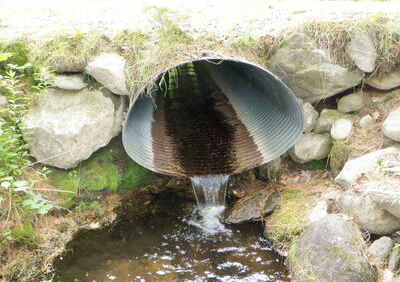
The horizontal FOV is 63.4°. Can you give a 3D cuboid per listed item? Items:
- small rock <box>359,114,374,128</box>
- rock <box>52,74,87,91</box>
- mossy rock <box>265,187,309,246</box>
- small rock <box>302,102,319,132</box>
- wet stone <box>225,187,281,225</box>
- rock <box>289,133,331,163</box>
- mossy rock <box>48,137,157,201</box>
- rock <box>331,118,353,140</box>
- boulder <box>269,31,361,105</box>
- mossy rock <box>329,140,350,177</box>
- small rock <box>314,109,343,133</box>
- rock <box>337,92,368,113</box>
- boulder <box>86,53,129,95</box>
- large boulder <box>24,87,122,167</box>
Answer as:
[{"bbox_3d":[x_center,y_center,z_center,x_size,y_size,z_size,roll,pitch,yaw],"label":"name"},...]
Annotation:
[{"bbox_3d":[1.584,-0.195,3.080,0.116,0.123,0.130,-3,26,-7],"label":"small rock"},{"bbox_3d":[-1.113,-0.498,2.746,0.269,0.124,0.240,0,27,0],"label":"rock"},{"bbox_3d":[0.770,0.676,2.851,0.400,0.380,0.460,0,27,0],"label":"mossy rock"},{"bbox_3d":[1.045,-0.237,3.150,0.182,0.292,0.180,-3,26,-7],"label":"small rock"},{"bbox_3d":[0.480,0.588,2.980,0.500,0.232,0.370,-3,26,-7],"label":"wet stone"},{"bbox_3d":[1.099,0.079,3.280,0.416,0.268,0.330,0,27,0],"label":"rock"},{"bbox_3d":[-0.891,0.259,3.030,0.957,0.532,0.550,-3,26,-7],"label":"mossy rock"},{"bbox_3d":[1.428,-0.119,3.271,0.183,0.205,0.180,0,27,0],"label":"rock"},{"bbox_3d":[1.167,-0.737,3.330,0.917,0.692,0.580,-3,26,-7],"label":"boulder"},{"bbox_3d":[1.430,0.183,3.276,0.190,0.360,0.250,0,27,0],"label":"mossy rock"},{"bbox_3d":[1.339,-0.202,3.341,0.277,0.222,0.250,0,27,0],"label":"small rock"},{"bbox_3d":[1.525,-0.384,3.220,0.251,0.200,0.230,-3,26,-7],"label":"rock"},{"bbox_3d":[-0.772,-0.563,2.736,0.326,0.330,0.330,0,27,0],"label":"boulder"},{"bbox_3d":[-1.137,-0.113,2.980,0.851,0.734,0.550,-3,26,-7],"label":"large boulder"}]

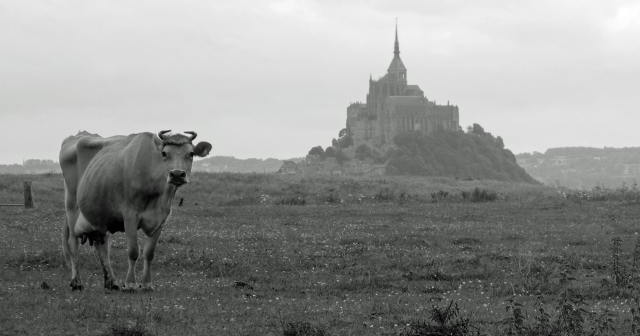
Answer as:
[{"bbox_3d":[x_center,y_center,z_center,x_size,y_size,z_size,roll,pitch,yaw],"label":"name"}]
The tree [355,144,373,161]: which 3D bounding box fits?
[{"bbox_3d":[34.822,-12.408,2960.000,14.409,12.808,13.689,0,0,0],"label":"tree"}]

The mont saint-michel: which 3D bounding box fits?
[{"bbox_3d":[67.971,-67.564,3010.000,93.000,104.000,80.000,0,0,0],"label":"mont saint-michel"}]

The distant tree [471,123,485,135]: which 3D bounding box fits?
[{"bbox_3d":[128.208,-32.154,3010.000,11.400,9.800,11.000,0,0,0],"label":"distant tree"}]

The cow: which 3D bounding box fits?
[{"bbox_3d":[-1.569,0.359,31.200,0.700,1.360,2.000,0,0,-25],"label":"cow"}]

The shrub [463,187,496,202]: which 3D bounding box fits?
[{"bbox_3d":[3.537,0.588,82.000,0.754,0.355,0.600,0,0,0],"label":"shrub"}]

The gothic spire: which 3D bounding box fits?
[{"bbox_3d":[63.296,-106.582,3020.000,4.800,31.036,4.800,0,0,0],"label":"gothic spire"}]

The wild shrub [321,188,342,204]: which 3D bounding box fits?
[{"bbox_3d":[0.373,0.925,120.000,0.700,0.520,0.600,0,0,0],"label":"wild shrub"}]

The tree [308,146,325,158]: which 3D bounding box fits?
[{"bbox_3d":[-2.830,-12.533,2990.000,12.938,9.703,12.291,0,0,0],"label":"tree"}]

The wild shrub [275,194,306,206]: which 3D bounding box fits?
[{"bbox_3d":[-0.614,0.677,77.000,0.666,0.250,0.500,0,0,0],"label":"wild shrub"}]

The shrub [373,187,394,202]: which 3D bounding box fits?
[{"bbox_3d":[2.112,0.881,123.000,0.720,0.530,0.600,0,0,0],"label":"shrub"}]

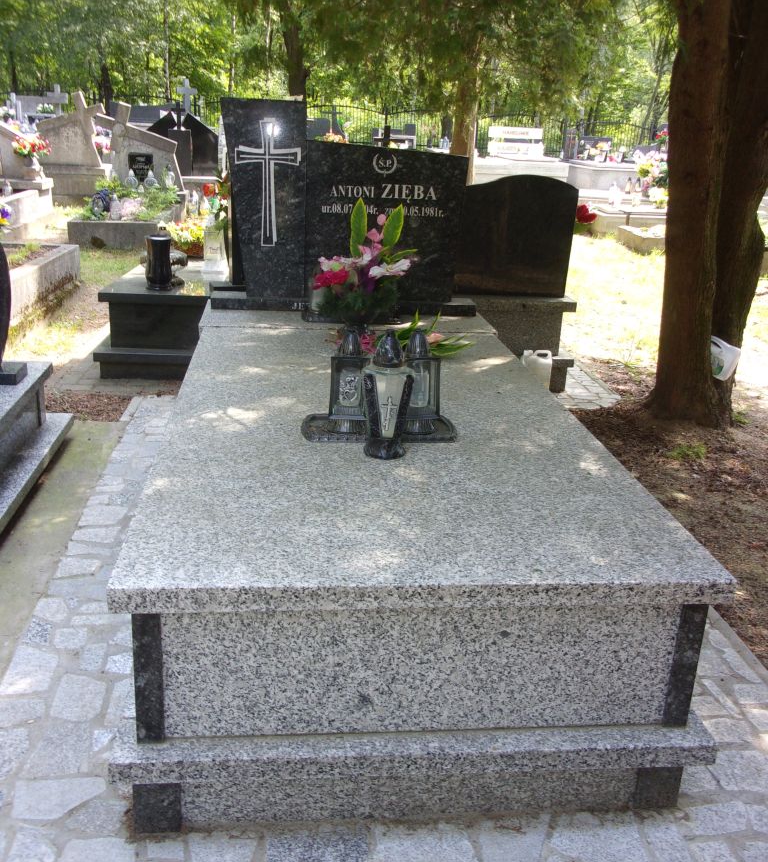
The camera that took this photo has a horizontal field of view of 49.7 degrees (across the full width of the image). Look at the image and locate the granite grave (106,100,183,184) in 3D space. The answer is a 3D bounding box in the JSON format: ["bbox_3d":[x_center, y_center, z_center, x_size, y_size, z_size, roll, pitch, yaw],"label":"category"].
[{"bbox_3d":[-2.973,-3.514,10.239,0.950,1.008,0.250,1,21,-8],"label":"granite grave"}]

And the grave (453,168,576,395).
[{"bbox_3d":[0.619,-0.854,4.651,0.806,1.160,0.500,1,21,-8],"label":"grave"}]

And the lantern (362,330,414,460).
[{"bbox_3d":[0.010,-0.107,2.211,0.138,0.330,0.113,1,21,-8],"label":"lantern"}]

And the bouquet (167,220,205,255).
[{"bbox_3d":[-1.320,-1.284,5.481,0.264,0.235,0.200,1,21,-8],"label":"bouquet"}]

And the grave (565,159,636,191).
[{"bbox_3d":[4.313,-5.234,17.150,1.533,0.562,1.250,1,21,-8],"label":"grave"}]

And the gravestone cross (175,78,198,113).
[{"bbox_3d":[-3.815,-6.460,16.051,0.397,0.703,0.125,1,21,-8],"label":"gravestone cross"}]

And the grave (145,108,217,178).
[{"bbox_3d":[-3.062,-4.363,12.531,1.100,1.043,0.250,1,21,-8],"label":"grave"}]

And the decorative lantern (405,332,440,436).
[{"bbox_3d":[0.098,-0.145,2.357,0.117,0.293,0.117,1,21,-8],"label":"decorative lantern"}]

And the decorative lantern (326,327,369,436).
[{"bbox_3d":[-0.096,-0.143,2.323,0.117,0.290,0.117,1,21,-8],"label":"decorative lantern"}]

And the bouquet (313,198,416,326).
[{"bbox_3d":[-0.075,-0.658,3.303,0.417,0.501,0.325,1,21,-8],"label":"bouquet"}]

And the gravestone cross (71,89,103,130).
[{"bbox_3d":[-3.769,-4.074,10.502,0.388,0.475,0.150,1,21,-8],"label":"gravestone cross"}]

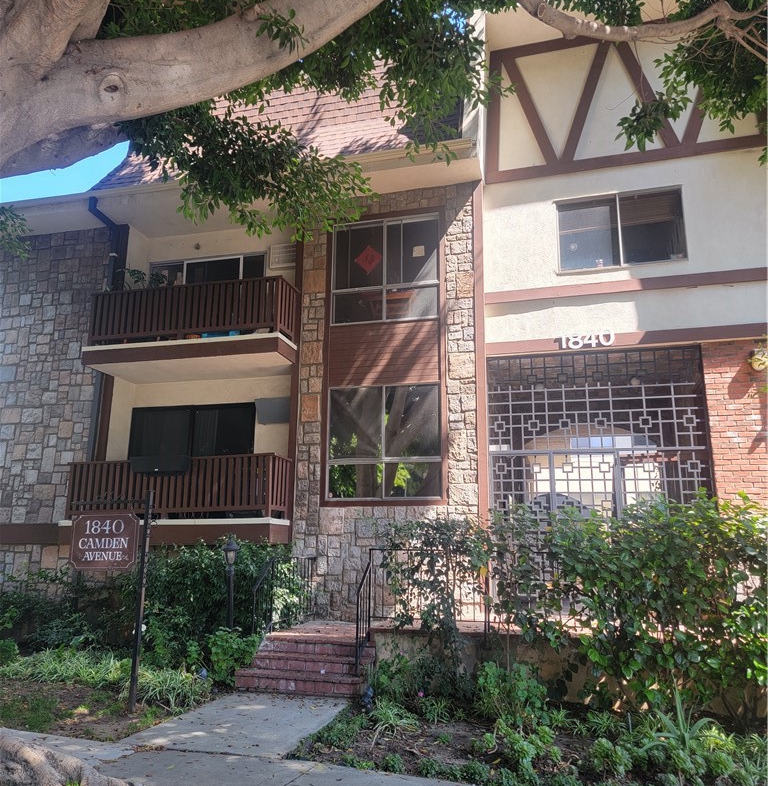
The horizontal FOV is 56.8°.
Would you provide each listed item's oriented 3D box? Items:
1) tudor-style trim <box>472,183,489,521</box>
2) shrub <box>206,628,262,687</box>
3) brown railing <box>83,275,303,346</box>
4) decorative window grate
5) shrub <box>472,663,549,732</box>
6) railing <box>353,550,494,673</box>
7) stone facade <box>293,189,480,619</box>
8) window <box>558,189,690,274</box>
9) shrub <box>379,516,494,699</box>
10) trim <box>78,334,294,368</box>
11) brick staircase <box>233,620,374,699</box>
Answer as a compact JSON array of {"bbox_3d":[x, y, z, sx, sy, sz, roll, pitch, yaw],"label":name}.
[{"bbox_3d":[1.372,-0.413,9.950,0.160,5.530,0.120,-3,-12,15],"label":"tudor-style trim"},{"bbox_3d":[-1.612,2.841,7.648,0.533,0.557,0.520,-3,-12,15],"label":"shrub"},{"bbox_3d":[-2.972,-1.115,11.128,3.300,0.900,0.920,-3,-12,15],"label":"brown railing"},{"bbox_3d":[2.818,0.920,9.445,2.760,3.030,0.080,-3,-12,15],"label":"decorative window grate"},{"bbox_3d":[1.115,2.640,6.285,0.667,0.500,0.600,-3,-12,15],"label":"shrub"},{"bbox_3d":[0.417,2.327,7.655,1.320,1.250,0.620,-3,-12,15],"label":"railing"},{"bbox_3d":[0.040,0.068,10.377,2.700,6.250,0.300,-3,-12,15],"label":"stone facade"},{"bbox_3d":[3.266,-2.259,9.844,1.690,1.060,0.100,-3,-12,15],"label":"window"},{"bbox_3d":[0.542,2.187,7.421,1.149,1.789,0.750,-3,-12,15],"label":"shrub"},{"bbox_3d":[-3.020,-0.569,10.887,3.320,0.290,0.700,-3,-12,15],"label":"trim"},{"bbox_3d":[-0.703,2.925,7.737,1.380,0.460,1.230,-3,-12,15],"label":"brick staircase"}]

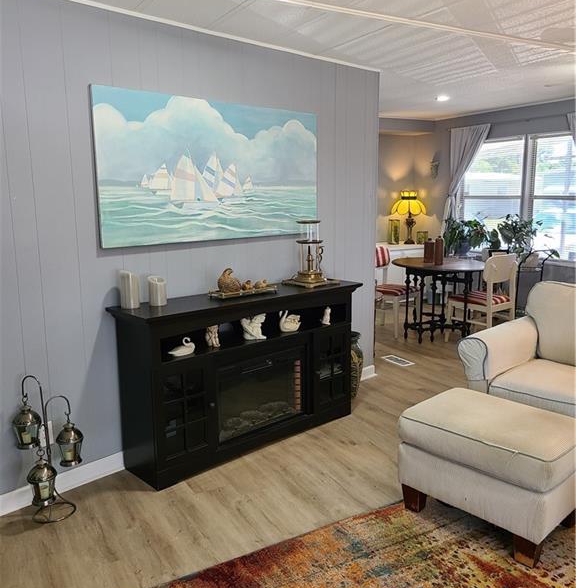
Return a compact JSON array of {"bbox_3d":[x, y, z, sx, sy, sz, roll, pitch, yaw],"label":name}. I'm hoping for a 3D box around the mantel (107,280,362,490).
[{"bbox_3d":[-0.205,0.432,3.341,1.540,0.878,0.385,-10,13,-42],"label":"mantel"}]

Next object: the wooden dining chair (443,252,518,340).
[{"bbox_3d":[1.811,0.062,5.412,0.430,0.860,0.470,-8,12,-35],"label":"wooden dining chair"}]

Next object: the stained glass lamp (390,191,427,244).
[{"bbox_3d":[1.534,-0.960,7.242,0.445,0.657,0.445,-1,10,0],"label":"stained glass lamp"}]

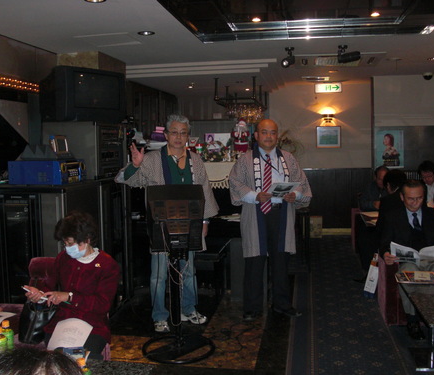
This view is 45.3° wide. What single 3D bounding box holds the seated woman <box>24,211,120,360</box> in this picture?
[{"bbox_3d":[-0.718,0.694,2.627,0.500,1.110,0.740,1,5,19],"label":"seated woman"}]

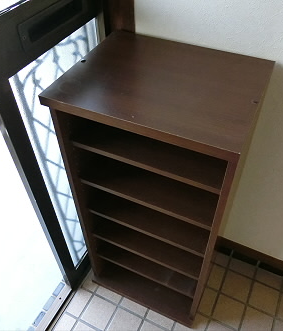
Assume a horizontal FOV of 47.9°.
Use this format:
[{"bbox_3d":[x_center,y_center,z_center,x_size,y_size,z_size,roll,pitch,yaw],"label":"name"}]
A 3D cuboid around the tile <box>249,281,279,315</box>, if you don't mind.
[{"bbox_3d":[0.448,0.484,1.166,0.094,0.010,0.094,19,50,19],"label":"tile"}]

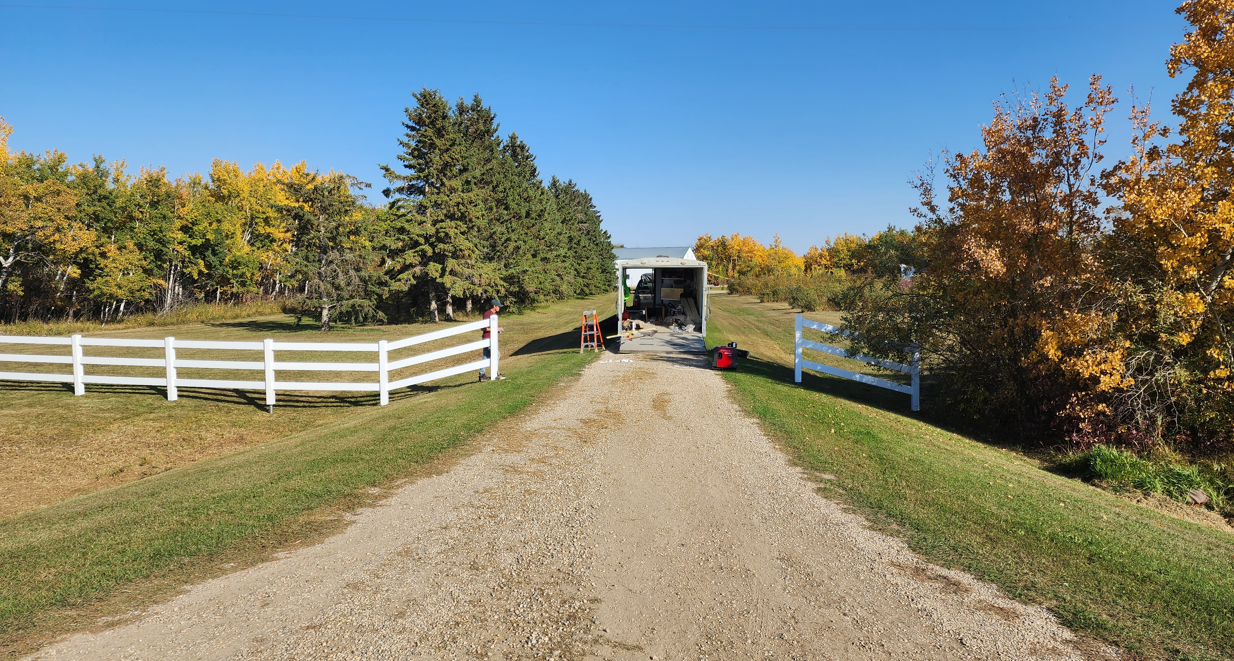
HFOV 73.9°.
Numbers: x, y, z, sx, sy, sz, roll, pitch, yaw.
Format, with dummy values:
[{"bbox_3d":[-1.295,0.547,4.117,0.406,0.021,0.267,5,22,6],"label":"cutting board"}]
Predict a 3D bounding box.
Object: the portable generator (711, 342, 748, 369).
[{"bbox_3d":[2.410,0.630,18.300,0.580,0.500,0.450,3,3,6],"label":"portable generator"}]

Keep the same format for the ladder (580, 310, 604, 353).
[{"bbox_3d":[-0.695,0.030,22.650,0.500,1.140,0.700,-2,5,19],"label":"ladder"}]

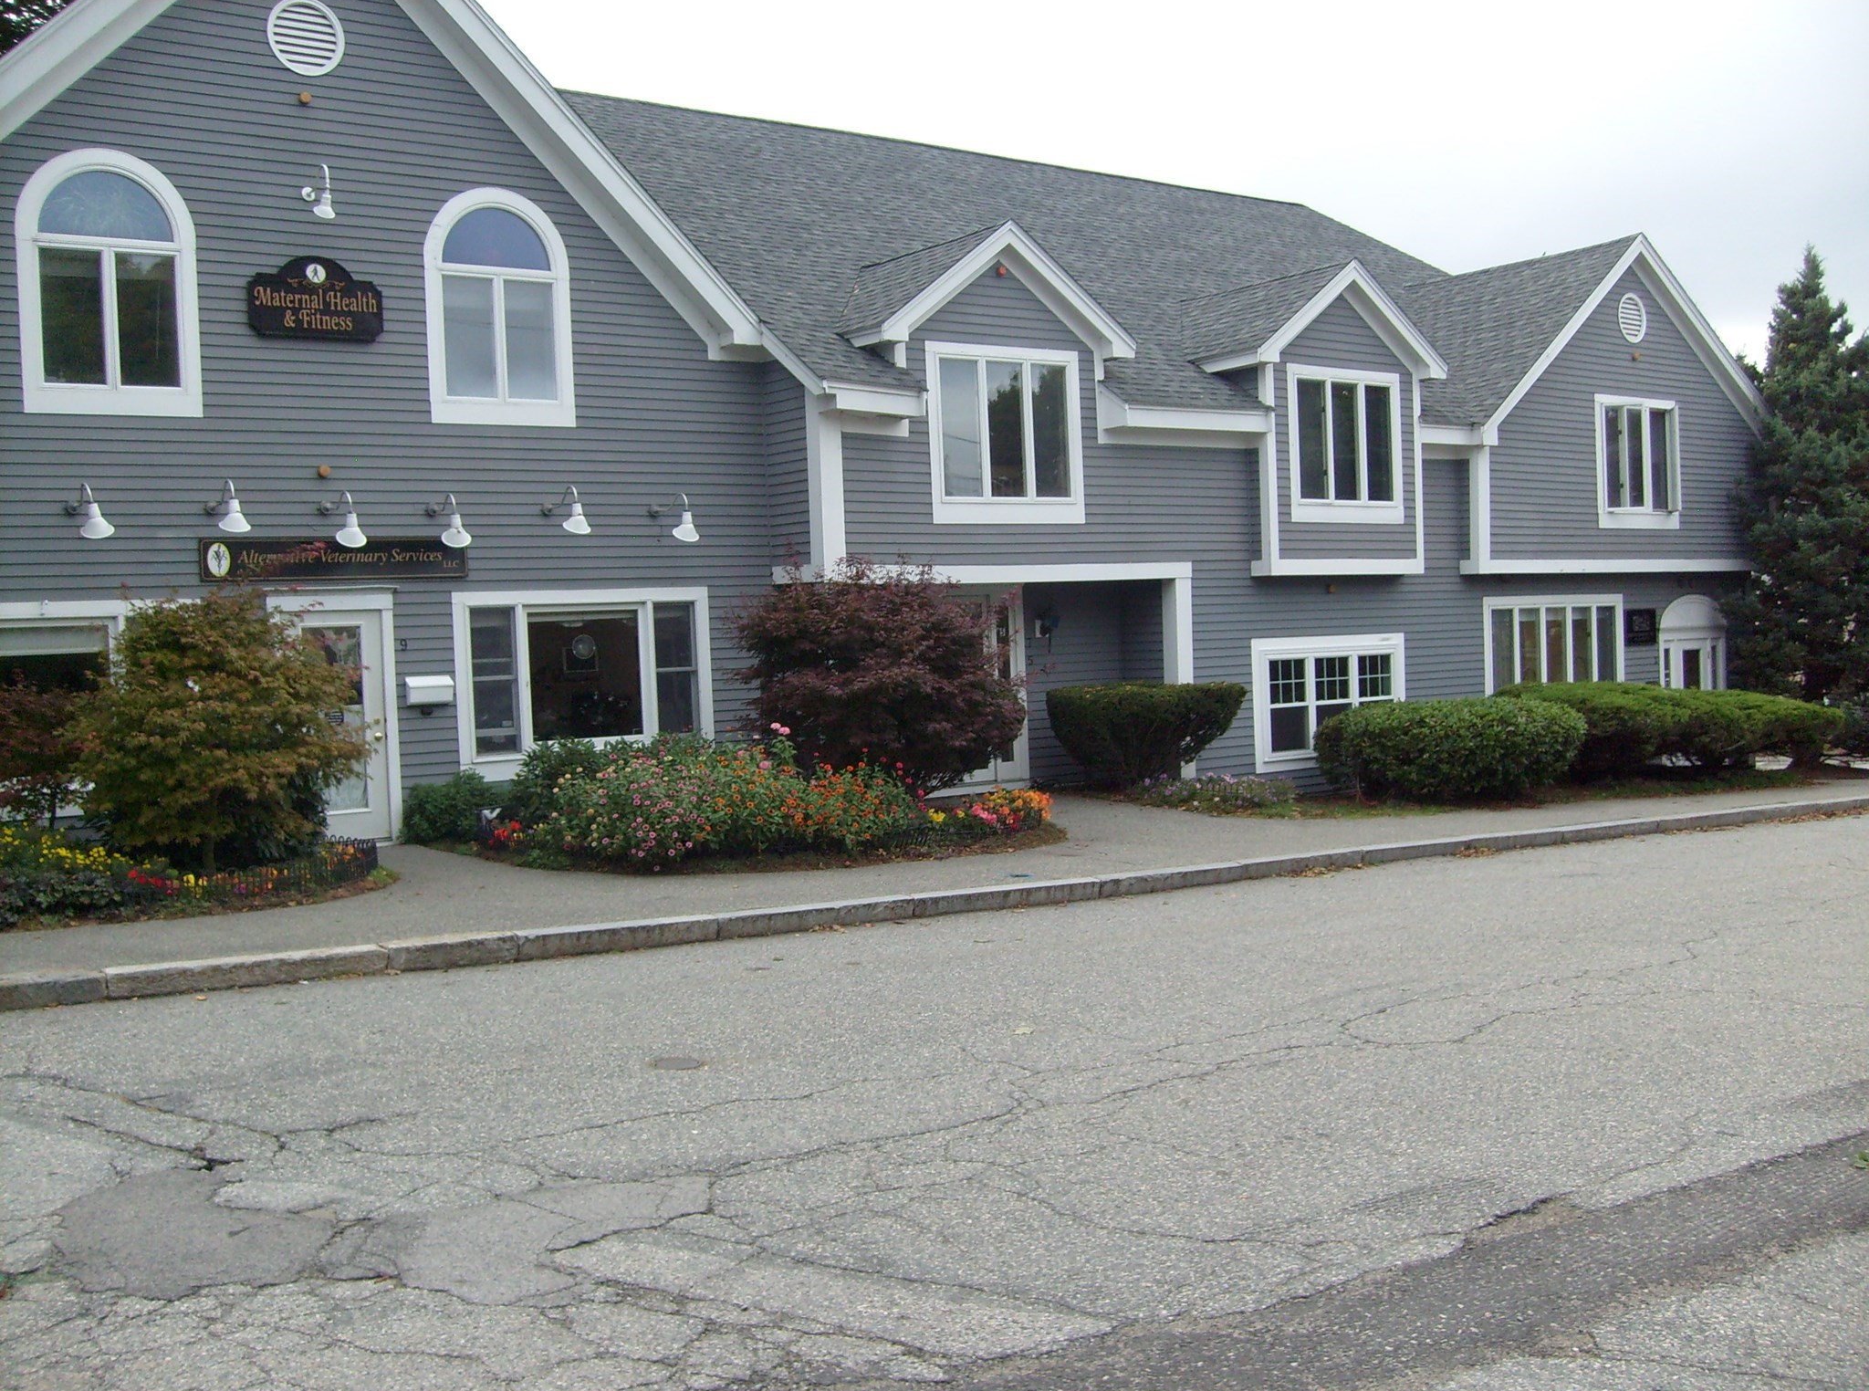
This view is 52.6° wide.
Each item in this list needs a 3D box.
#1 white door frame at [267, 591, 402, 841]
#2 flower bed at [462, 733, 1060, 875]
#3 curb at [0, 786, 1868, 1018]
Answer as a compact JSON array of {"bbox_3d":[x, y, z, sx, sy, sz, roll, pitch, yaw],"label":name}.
[{"bbox_3d":[-5.162,0.198,16.425,1.130,2.250,0.160,-3,2,-35],"label":"white door frame"},{"bbox_3d":[-1.303,0.822,15.753,4.500,0.900,2.700,-3,2,-35],"label":"flower bed"},{"bbox_3d":[2.322,1.300,14.407,17.800,0.180,0.220,-2,1,-35],"label":"curb"}]

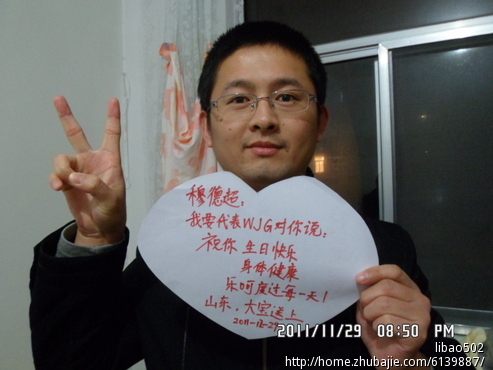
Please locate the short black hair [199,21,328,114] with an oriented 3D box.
[{"bbox_3d":[0.024,-0.168,0.630,0.196,0.172,0.205,-2,-3,2],"label":"short black hair"}]

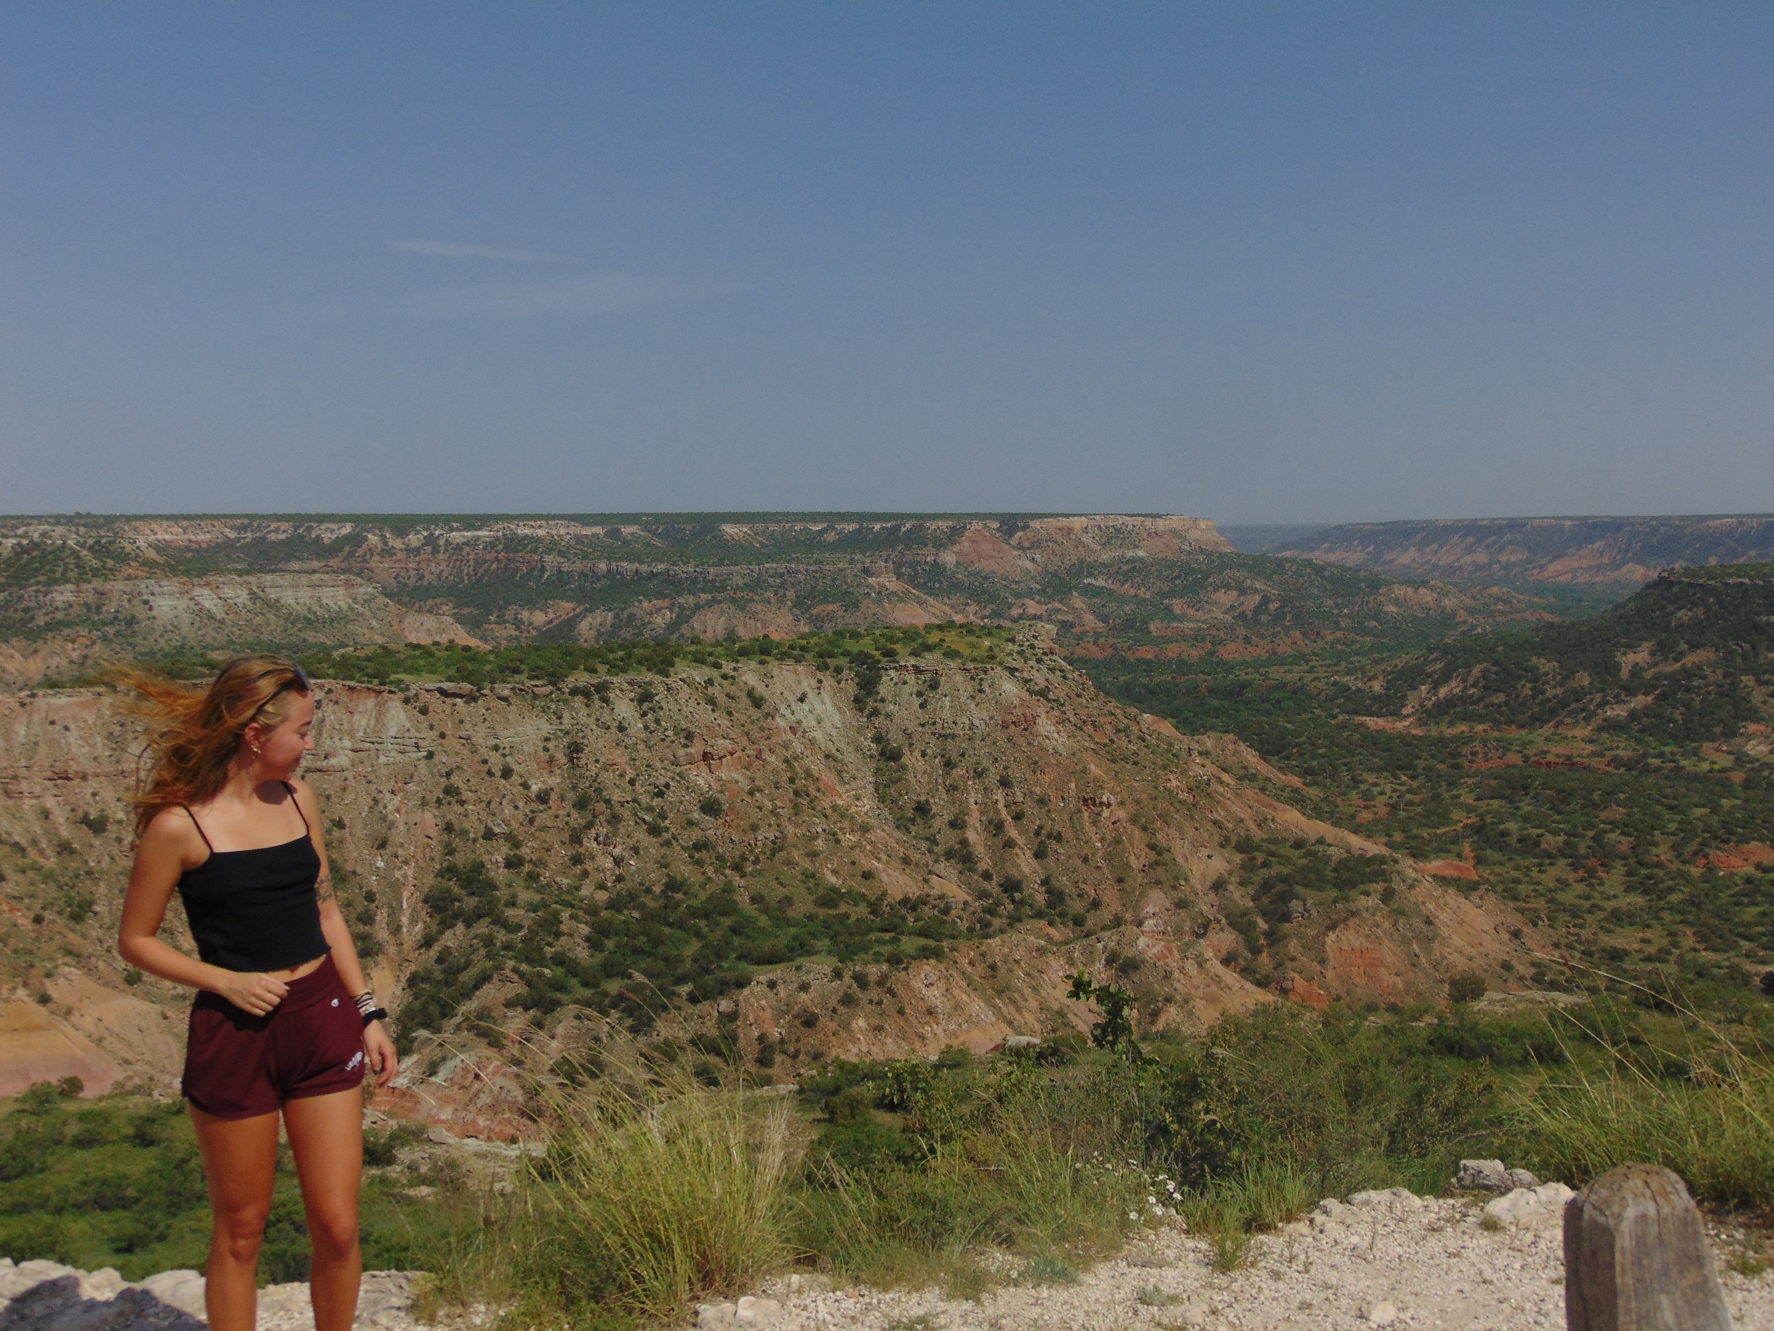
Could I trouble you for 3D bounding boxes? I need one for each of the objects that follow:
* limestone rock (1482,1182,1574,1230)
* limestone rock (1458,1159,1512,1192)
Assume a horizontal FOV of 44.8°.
[{"bbox_3d":[1.731,1.453,5.800,0.245,0.110,0.170,1,4,11],"label":"limestone rock"},{"bbox_3d":[1.691,1.445,6.100,0.148,0.085,0.120,1,4,11],"label":"limestone rock"}]

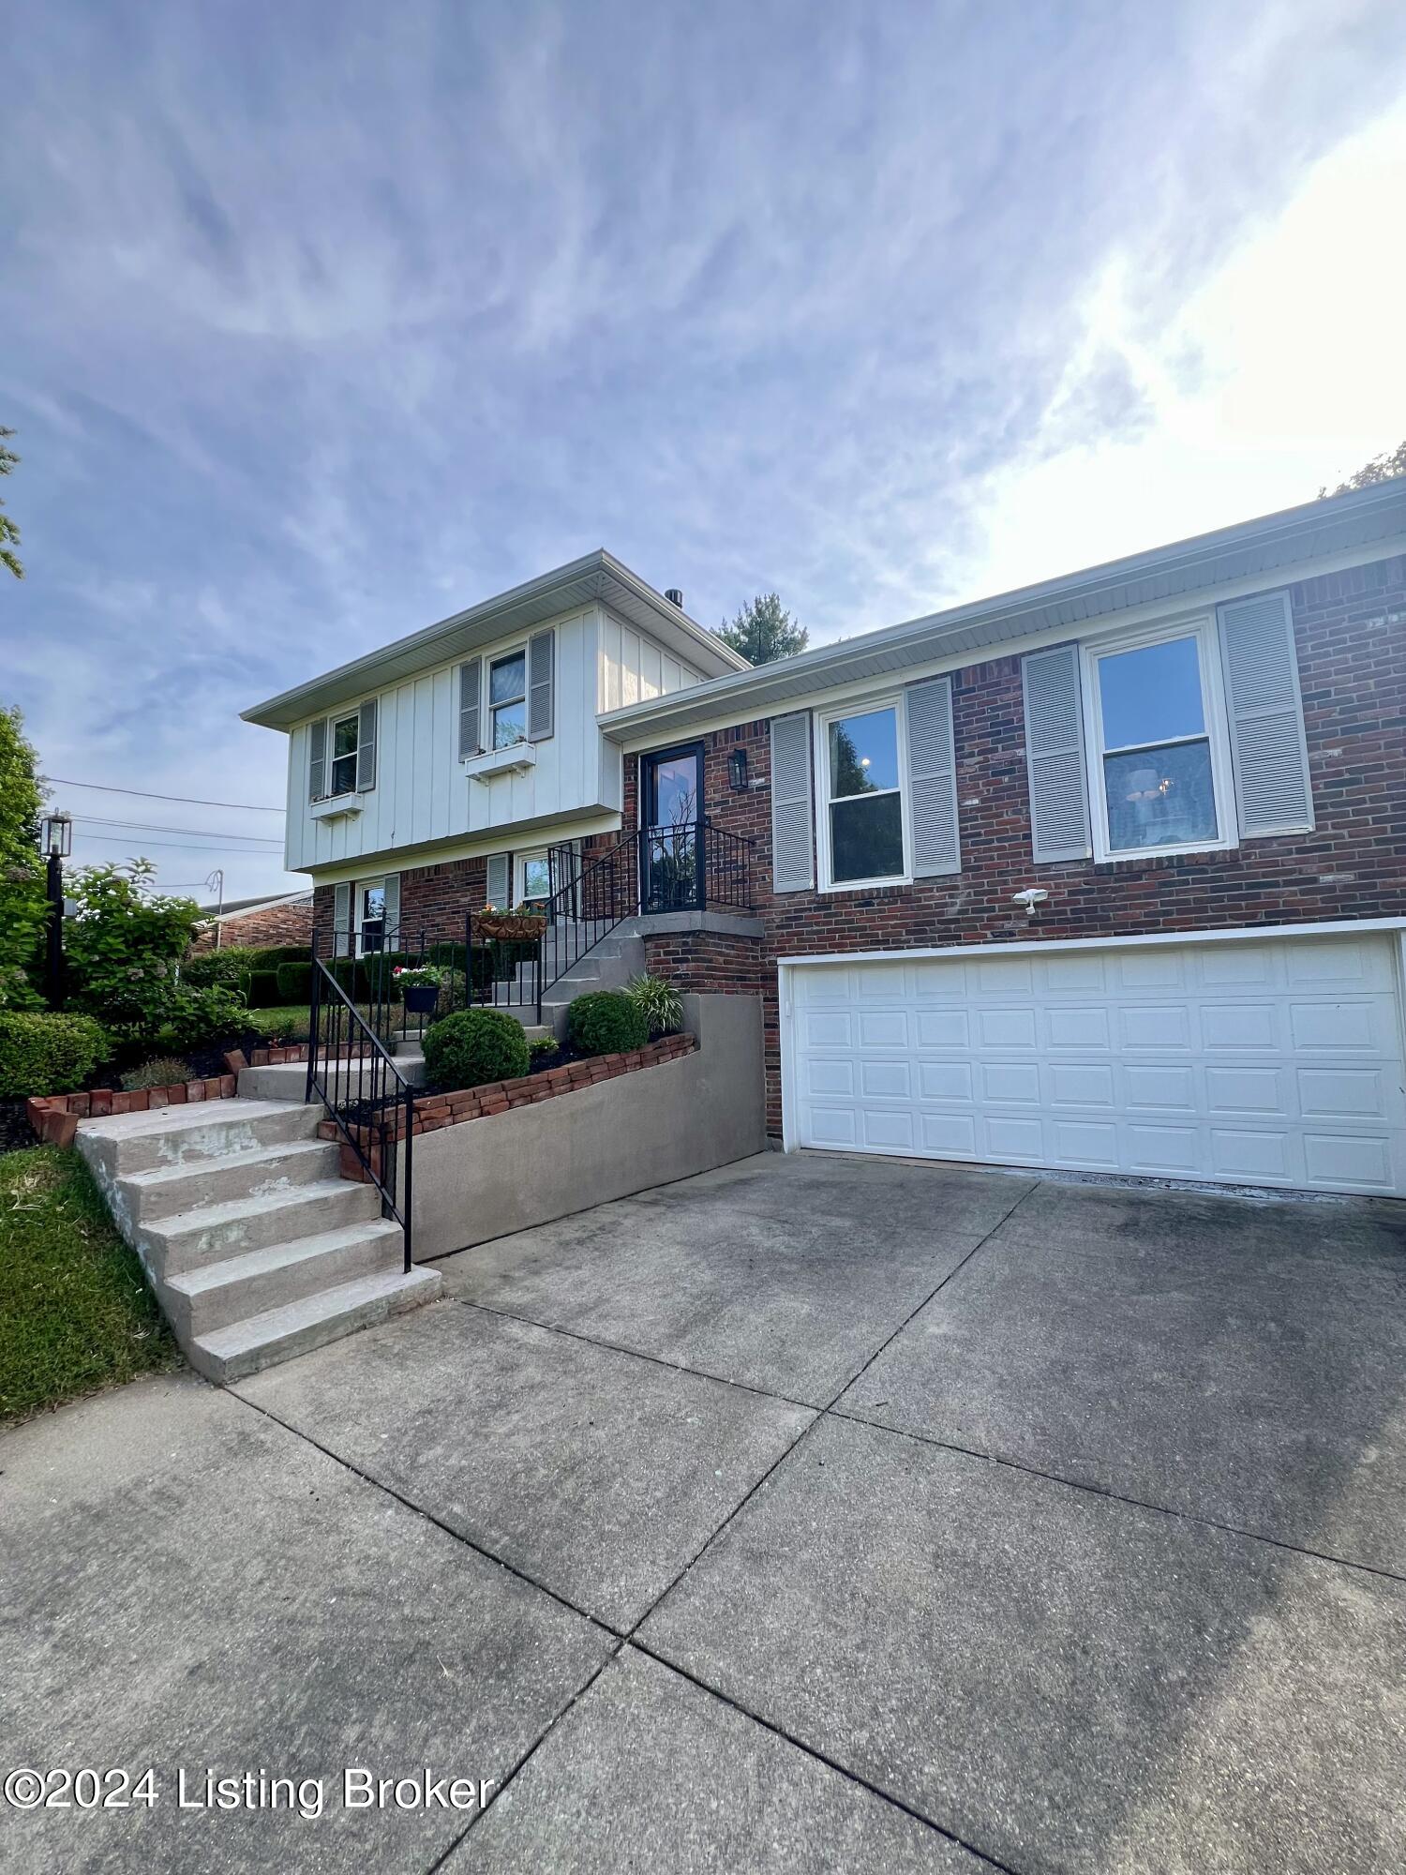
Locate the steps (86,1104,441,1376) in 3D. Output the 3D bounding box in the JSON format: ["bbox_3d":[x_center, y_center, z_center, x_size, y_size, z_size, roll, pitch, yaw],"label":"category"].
[{"bbox_3d":[-2.451,1.417,3.773,2.100,0.840,1.130,-5,-7,31],"label":"steps"}]

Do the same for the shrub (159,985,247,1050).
[{"bbox_3d":[-4.334,0.692,6.100,0.650,0.580,0.680,-5,-7,31],"label":"shrub"}]

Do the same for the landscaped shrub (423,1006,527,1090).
[{"bbox_3d":[-1.590,0.795,4.930,0.700,0.600,0.700,-5,-7,31],"label":"landscaped shrub"}]

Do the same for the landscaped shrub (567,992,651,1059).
[{"bbox_3d":[-0.836,0.765,6.180,0.700,0.610,0.700,-1,-6,0],"label":"landscaped shrub"}]

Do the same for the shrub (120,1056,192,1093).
[{"bbox_3d":[-3.613,0.914,4.650,0.400,0.280,0.420,-5,-7,31],"label":"shrub"}]

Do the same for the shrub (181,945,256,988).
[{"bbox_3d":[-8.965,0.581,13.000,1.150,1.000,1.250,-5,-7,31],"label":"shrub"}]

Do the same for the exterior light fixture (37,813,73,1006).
[{"bbox_3d":[-5.516,-0.056,5.990,0.180,2.130,0.180,-9,-7,30],"label":"exterior light fixture"}]

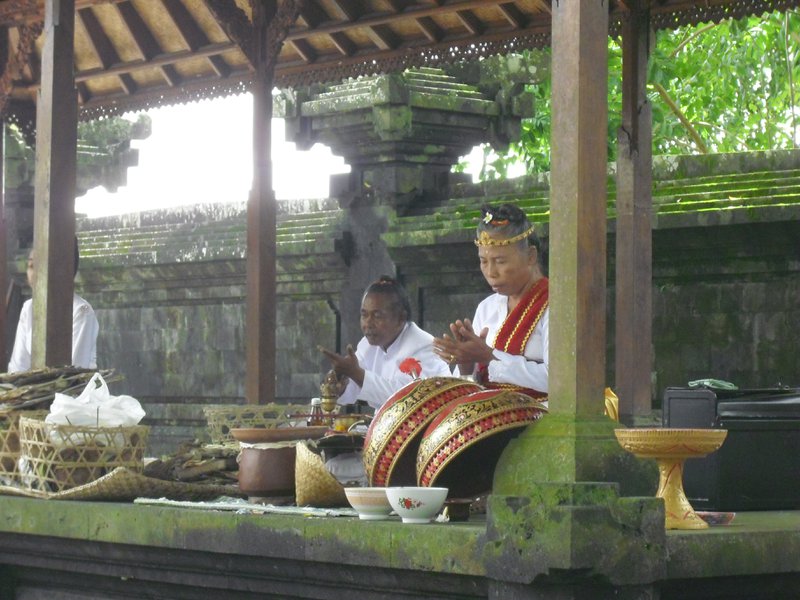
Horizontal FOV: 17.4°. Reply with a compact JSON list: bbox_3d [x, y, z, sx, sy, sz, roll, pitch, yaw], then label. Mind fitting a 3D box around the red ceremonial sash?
[{"bbox_3d":[0.375,0.116,7.500,0.260,0.360,0.320,2,-3,-38],"label":"red ceremonial sash"}]

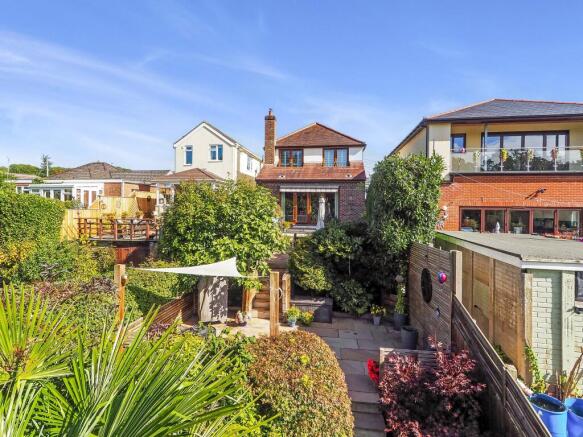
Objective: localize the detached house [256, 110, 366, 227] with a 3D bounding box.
[{"bbox_3d":[1.650,-3.350,21.800,6.600,7.700,8.300,0,2,7],"label":"detached house"}]

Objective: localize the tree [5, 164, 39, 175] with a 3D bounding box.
[{"bbox_3d":[-49.000,-6.300,56.000,6.500,6.500,6.000,0,1,0],"label":"tree"}]

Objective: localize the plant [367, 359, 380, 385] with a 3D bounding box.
[{"bbox_3d":[1.420,2.590,5.100,0.360,0.500,0.360,0,0,6],"label":"plant"}]

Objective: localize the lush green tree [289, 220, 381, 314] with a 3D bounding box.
[{"bbox_3d":[1.390,1.430,9.800,2.950,2.800,2.500,0,0,6],"label":"lush green tree"}]

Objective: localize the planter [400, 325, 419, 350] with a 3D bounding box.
[{"bbox_3d":[2.520,2.610,6.450,0.370,0.490,0.370,0,0,6],"label":"planter"}]

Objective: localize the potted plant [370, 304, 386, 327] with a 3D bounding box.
[{"bbox_3d":[2.450,2.740,8.550,0.440,0.590,0.420,0,1,0],"label":"potted plant"}]

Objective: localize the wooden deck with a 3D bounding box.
[{"bbox_3d":[-8.100,0.500,15.500,3.900,1.100,3.000,0,1,6],"label":"wooden deck"}]

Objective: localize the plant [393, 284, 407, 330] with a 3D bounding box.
[{"bbox_3d":[2.820,2.280,7.800,0.400,1.150,0.400,0,0,6],"label":"plant"}]

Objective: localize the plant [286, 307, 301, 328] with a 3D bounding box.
[{"bbox_3d":[0.050,2.580,7.950,0.360,0.540,0.360,0,0,6],"label":"plant"}]

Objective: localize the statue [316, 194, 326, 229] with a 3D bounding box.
[{"bbox_3d":[1.650,-0.360,16.700,0.480,1.980,0.450,0,0,6],"label":"statue"}]

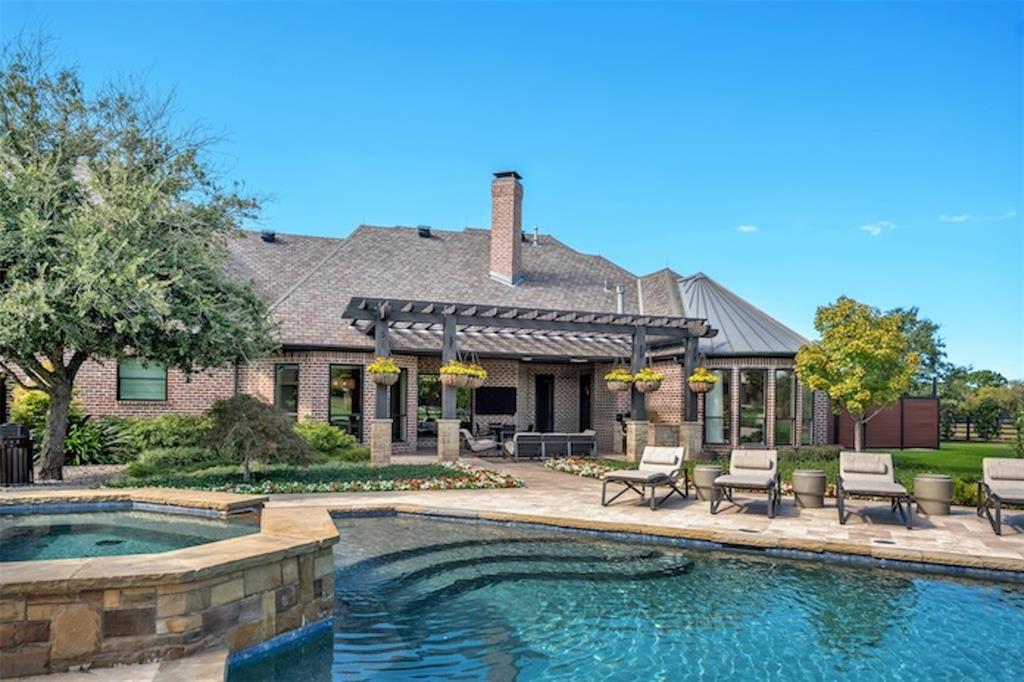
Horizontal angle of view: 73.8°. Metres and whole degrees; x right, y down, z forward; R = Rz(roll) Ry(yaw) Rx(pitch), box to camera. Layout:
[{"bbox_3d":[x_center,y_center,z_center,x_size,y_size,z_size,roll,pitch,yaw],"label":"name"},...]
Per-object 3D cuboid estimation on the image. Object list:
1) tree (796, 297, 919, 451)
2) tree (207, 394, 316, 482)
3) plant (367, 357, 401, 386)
[{"bbox_3d":[9.417,0.968,18.600,3.300,4.400,3.200,0,-4,0],"label":"tree"},{"bbox_3d":[-4.440,1.715,12.000,1.950,1.550,1.900,0,-4,0],"label":"tree"},{"bbox_3d":[-2.787,0.661,14.800,0.720,0.640,0.720,0,-4,0],"label":"plant"}]

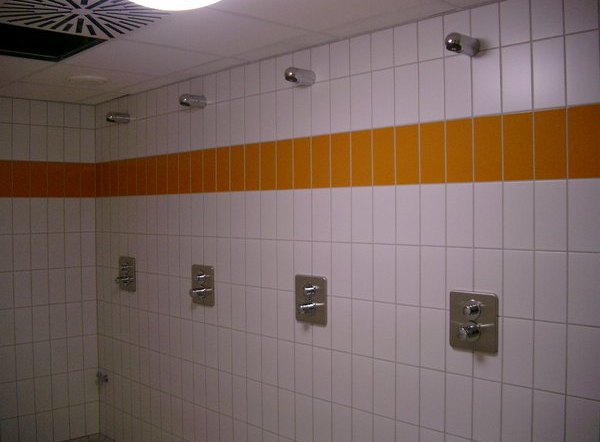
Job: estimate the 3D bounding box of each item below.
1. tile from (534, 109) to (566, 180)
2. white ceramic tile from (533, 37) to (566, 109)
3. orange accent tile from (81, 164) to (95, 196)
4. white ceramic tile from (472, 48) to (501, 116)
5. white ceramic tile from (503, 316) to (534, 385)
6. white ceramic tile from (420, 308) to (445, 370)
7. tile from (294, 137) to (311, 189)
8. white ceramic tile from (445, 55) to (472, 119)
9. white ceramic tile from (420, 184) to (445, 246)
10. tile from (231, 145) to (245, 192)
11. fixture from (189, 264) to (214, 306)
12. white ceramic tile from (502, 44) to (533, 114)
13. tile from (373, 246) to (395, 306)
[{"bbox_3d":[0.859,-0.261,2.192,0.118,0.242,0.009,1,1,45],"label":"tile"},{"bbox_3d":[0.855,-0.503,2.189,0.118,0.242,0.009,1,1,45],"label":"white ceramic tile"},{"bbox_3d":[-1.479,-0.282,4.466,0.110,0.240,0.010,-1,1,-44],"label":"orange accent tile"},{"bbox_3d":[0.707,-0.522,2.418,0.010,0.248,0.123,-1,1,-45],"label":"white ceramic tile"},{"bbox_3d":[0.780,0.467,2.289,0.118,0.242,0.009,1,1,45],"label":"white ceramic tile"},{"bbox_3d":[0.520,0.459,2.501,0.010,0.240,0.118,-1,1,-44],"label":"white ceramic tile"},{"bbox_3d":[0.015,-0.276,3.064,0.118,0.243,0.010,1,1,45],"label":"tile"},{"bbox_3d":[0.611,-0.514,2.463,0.118,0.243,0.010,1,1,45],"label":"white ceramic tile"},{"bbox_3d":[0.541,-0.024,2.599,0.010,0.248,0.123,-1,1,-45],"label":"white ceramic tile"},{"bbox_3d":[-0.323,-0.275,3.374,0.118,0.242,0.009,1,1,45],"label":"tile"},{"bbox_3d":[-0.577,0.363,3.602,0.085,0.221,0.216,-1,1,-44],"label":"fixture"},{"bbox_3d":[0.771,-0.504,2.270,0.010,0.244,0.120,-1,1,-44],"label":"white ceramic tile"},{"bbox_3d":[0.354,0.218,2.668,0.010,0.240,0.118,-1,1,-44],"label":"tile"}]

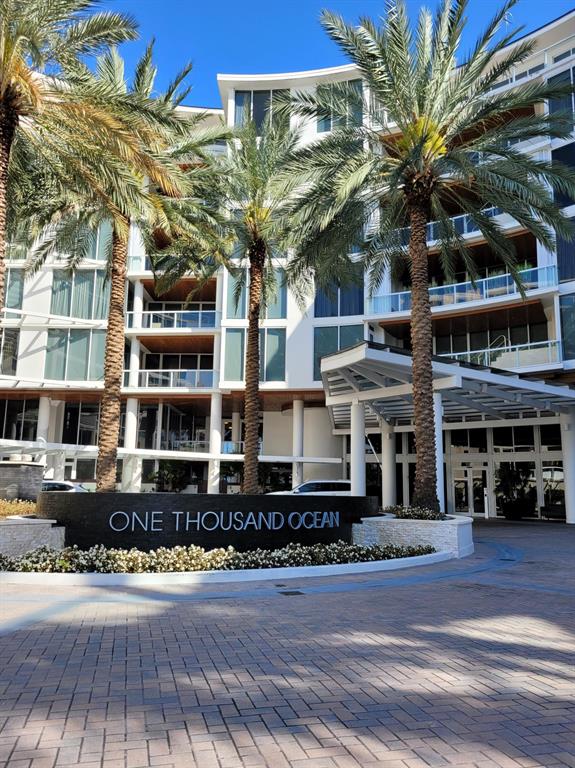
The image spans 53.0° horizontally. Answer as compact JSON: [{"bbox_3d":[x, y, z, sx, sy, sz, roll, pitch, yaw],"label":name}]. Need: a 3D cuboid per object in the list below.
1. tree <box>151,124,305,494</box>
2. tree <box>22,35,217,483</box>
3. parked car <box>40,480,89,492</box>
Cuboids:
[{"bbox_3d":[-1.955,-2.911,22.247,6.200,15.000,6.200,1,-9,0],"label":"tree"},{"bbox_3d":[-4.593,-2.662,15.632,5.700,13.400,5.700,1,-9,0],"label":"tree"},{"bbox_3d":[-11.539,5.258,26.971,4.600,1.630,1.850,1,-9,3],"label":"parked car"}]

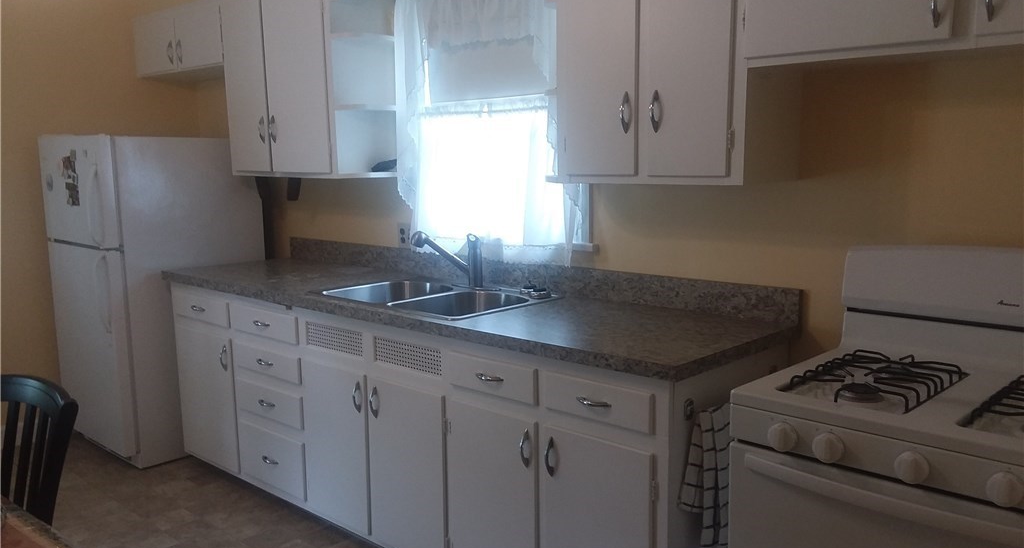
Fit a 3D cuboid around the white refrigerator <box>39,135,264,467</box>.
[{"bbox_3d":[-1.823,0.081,4.145,0.820,1.534,0.720,7,11,41],"label":"white refrigerator"}]

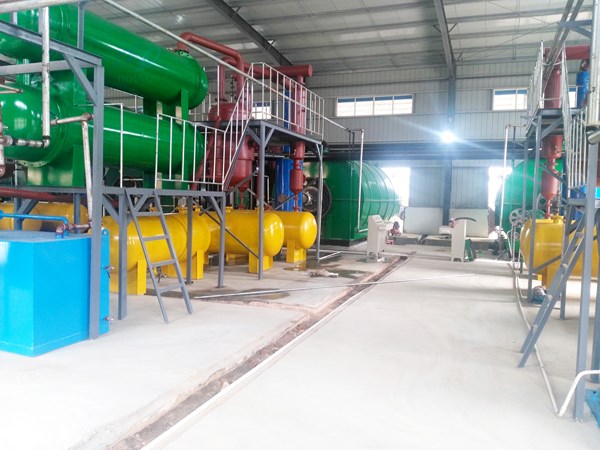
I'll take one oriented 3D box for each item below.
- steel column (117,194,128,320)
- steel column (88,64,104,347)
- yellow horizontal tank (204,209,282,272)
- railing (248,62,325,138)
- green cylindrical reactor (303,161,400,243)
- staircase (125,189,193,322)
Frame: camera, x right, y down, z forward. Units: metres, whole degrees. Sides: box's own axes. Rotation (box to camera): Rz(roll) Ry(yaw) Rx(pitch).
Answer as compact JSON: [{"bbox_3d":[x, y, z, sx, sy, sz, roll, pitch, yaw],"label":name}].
[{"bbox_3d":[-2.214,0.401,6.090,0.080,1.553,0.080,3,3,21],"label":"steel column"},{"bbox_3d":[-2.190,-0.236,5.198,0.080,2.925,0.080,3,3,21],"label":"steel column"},{"bbox_3d":[-1.556,0.286,10.738,2.636,1.310,0.967,3,3,21],"label":"yellow horizontal tank"},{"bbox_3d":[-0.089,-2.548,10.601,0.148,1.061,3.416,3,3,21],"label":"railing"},{"bbox_3d":[1.801,-1.109,20.309,2.902,2.964,8.112,3,3,21],"label":"green cylindrical reactor"},{"bbox_3d":[-1.799,0.373,6.229,0.671,1.615,0.593,3,3,21],"label":"staircase"}]

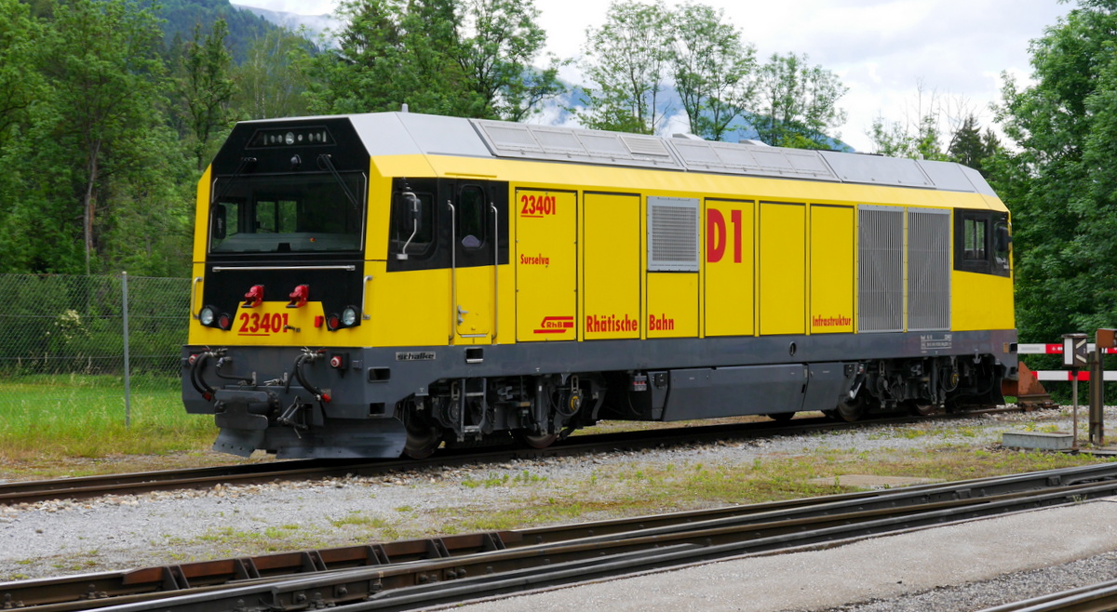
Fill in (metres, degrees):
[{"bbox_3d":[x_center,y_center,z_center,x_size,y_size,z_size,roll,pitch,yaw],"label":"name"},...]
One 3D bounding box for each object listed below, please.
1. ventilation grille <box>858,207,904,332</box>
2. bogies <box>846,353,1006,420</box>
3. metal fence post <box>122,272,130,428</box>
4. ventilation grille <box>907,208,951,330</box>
[{"bbox_3d":[4.485,-0.507,37.778,0.060,1.770,1.430,0,0,33],"label":"ventilation grille"},{"bbox_3d":[4.442,1.160,40.092,2.100,0.980,3.500,0,0,33],"label":"bogies"},{"bbox_3d":[-5.544,0.592,34.800,0.056,2.070,0.056,-1,0,33],"label":"metal fence post"},{"bbox_3d":[5.331,-0.513,39.059,0.060,1.770,1.430,0,0,33],"label":"ventilation grille"}]

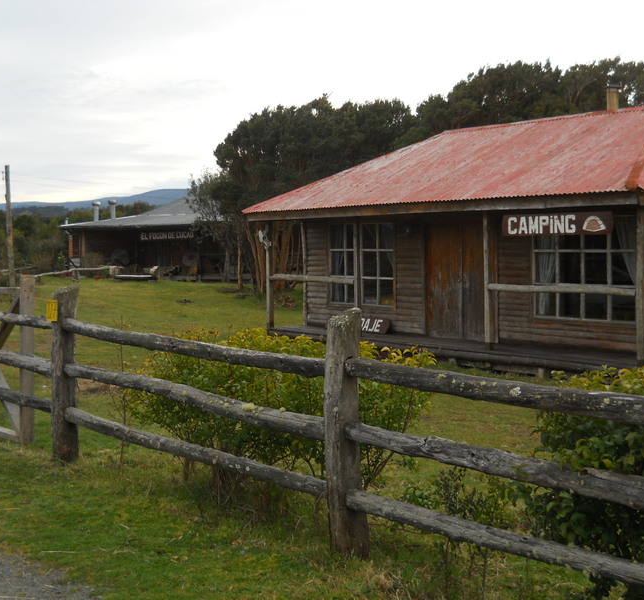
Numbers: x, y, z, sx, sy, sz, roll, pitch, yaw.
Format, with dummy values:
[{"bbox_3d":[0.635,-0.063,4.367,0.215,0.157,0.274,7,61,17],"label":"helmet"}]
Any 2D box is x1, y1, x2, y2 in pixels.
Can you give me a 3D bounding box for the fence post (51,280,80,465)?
[{"bbox_3d":[-1.841,0.528,7.300,0.140,1.270,0.140,-4,5,-44],"label":"fence post"}]

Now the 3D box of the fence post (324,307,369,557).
[{"bbox_3d":[0.124,0.692,5.350,0.160,1.290,0.160,-4,5,-44],"label":"fence post"}]

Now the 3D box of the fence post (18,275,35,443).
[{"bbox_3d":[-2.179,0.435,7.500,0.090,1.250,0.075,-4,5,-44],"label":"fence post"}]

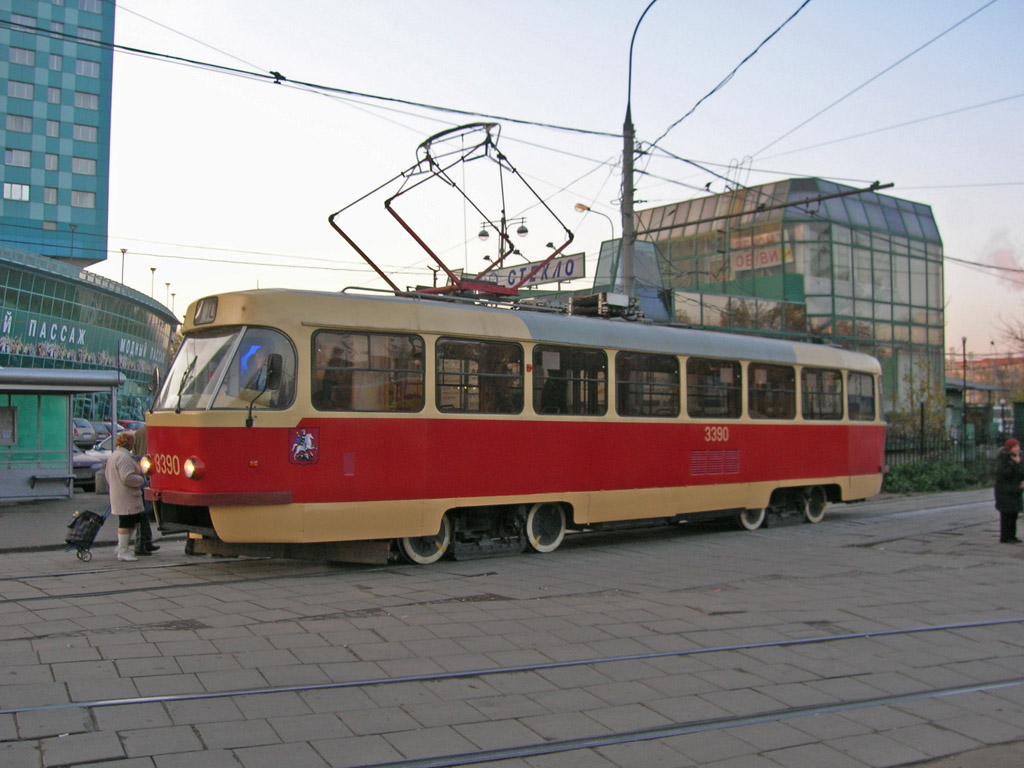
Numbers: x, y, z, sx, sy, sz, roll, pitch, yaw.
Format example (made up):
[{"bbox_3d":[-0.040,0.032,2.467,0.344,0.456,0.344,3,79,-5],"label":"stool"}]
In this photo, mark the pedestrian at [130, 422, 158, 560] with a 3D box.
[{"bbox_3d":[-4.337,1.179,12.096,0.480,1.720,0.500,2,-3,-25],"label":"pedestrian"}]

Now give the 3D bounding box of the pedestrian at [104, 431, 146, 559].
[{"bbox_3d":[-4.418,1.280,11.579,0.480,1.470,0.520,2,-3,-23],"label":"pedestrian"}]

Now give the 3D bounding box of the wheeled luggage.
[{"bbox_3d":[-4.798,1.575,11.445,0.350,0.830,0.360,30,-12,-16],"label":"wheeled luggage"}]

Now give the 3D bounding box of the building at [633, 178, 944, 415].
[{"bbox_3d":[9.810,-1.553,35.756,7.850,9.500,7.360,3,-3,-42],"label":"building"}]

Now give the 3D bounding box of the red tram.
[{"bbox_3d":[1.532,0.647,14.649,14.100,3.080,2.500,3,-3,-43],"label":"red tram"}]

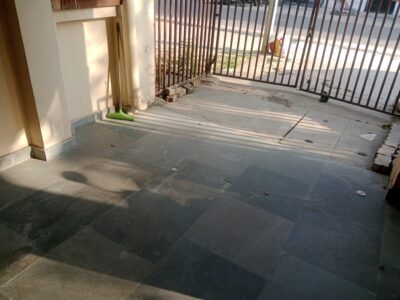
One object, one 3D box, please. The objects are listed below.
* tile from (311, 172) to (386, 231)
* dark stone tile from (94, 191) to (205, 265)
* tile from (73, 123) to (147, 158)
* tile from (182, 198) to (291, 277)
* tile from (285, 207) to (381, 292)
[{"bbox_3d":[1.260,0.438,2.587,0.581,0.020,0.598,20,32,25],"label":"tile"},{"bbox_3d":[-0.370,0.515,2.196,0.602,0.020,0.595,20,32,25],"label":"dark stone tile"},{"bbox_3d":[-1.073,-0.104,3.217,0.631,0.020,0.623,20,32,25],"label":"tile"},{"bbox_3d":[0.303,0.584,2.173,0.608,0.020,0.616,20,32,25],"label":"tile"},{"bbox_3d":[0.949,0.664,2.127,0.581,0.020,0.601,20,32,25],"label":"tile"}]

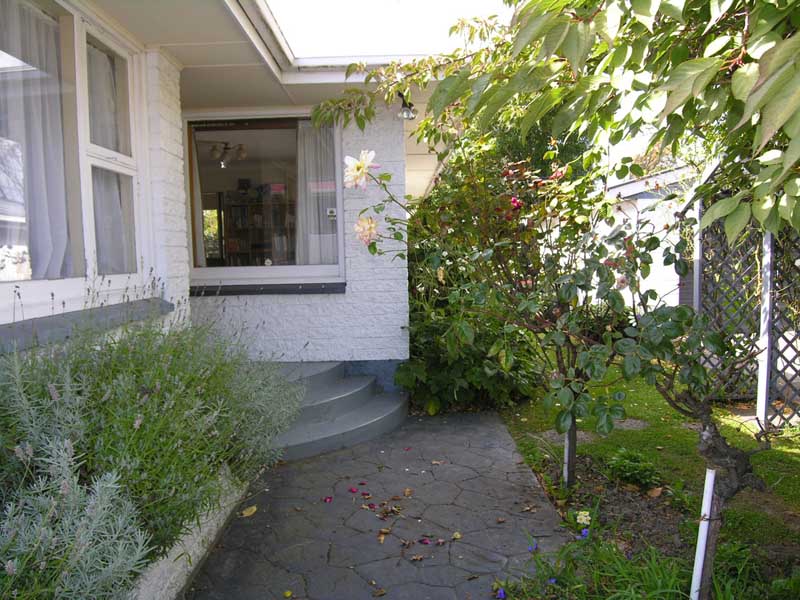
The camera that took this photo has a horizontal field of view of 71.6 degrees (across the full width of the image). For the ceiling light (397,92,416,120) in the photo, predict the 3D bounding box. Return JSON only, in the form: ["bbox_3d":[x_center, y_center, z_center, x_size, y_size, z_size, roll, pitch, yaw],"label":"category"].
[{"bbox_3d":[0.053,-1.592,4.564,0.170,0.236,0.180,-1,5,0],"label":"ceiling light"}]

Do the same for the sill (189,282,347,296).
[{"bbox_3d":[-1.207,-0.095,5.082,1.440,0.102,0.120,-1,5,0],"label":"sill"}]

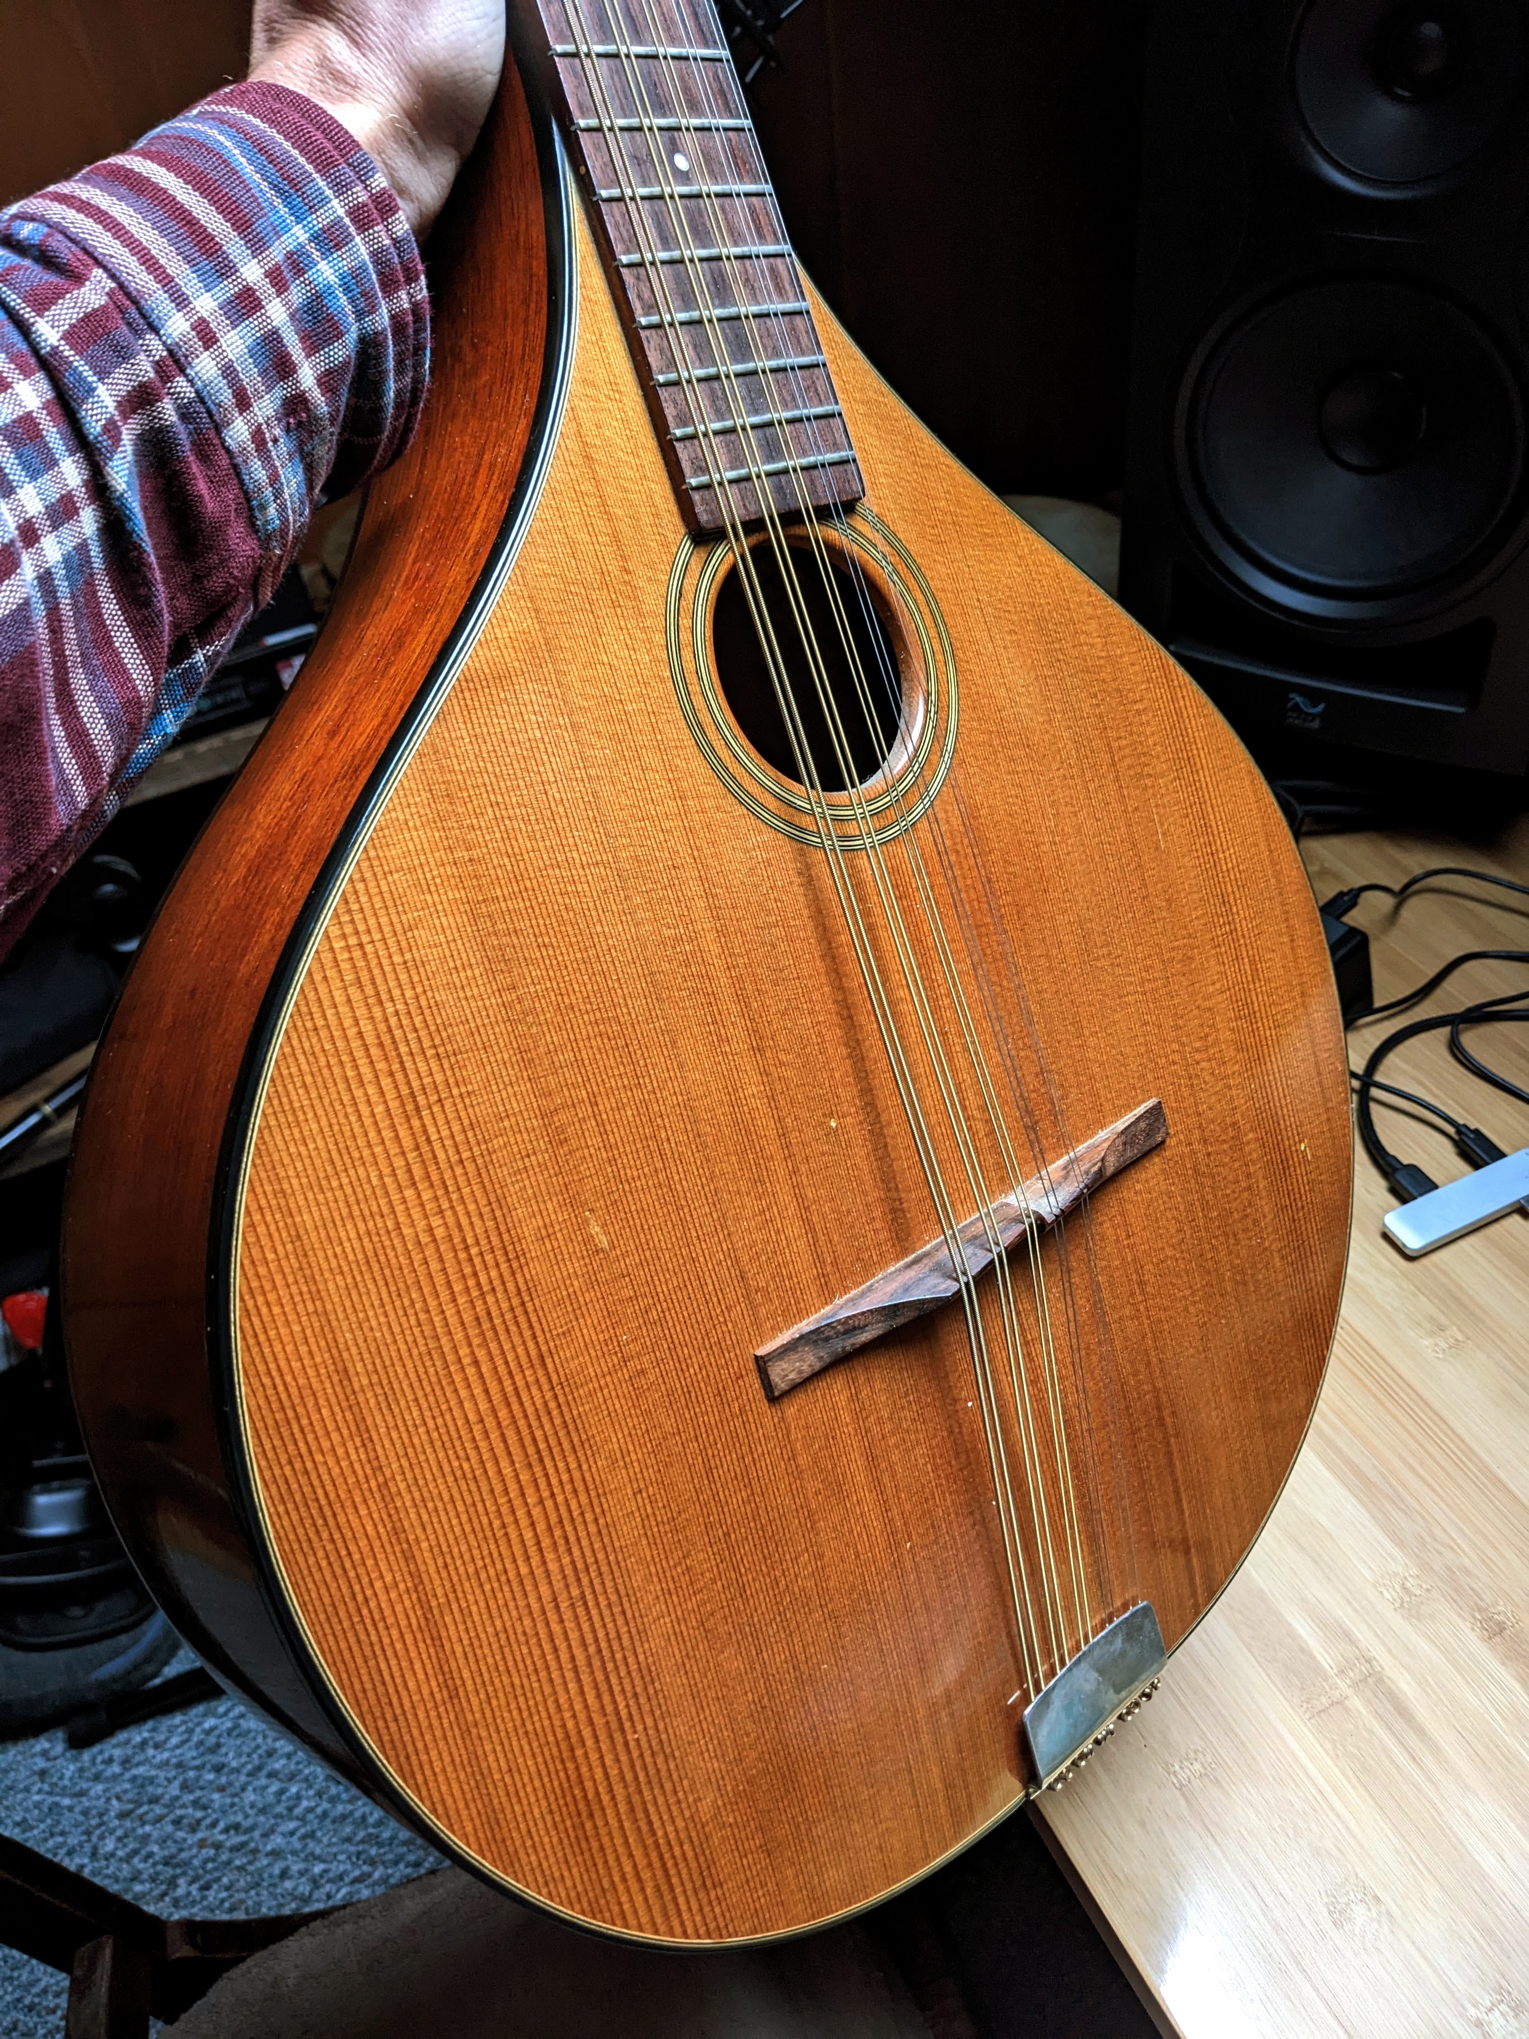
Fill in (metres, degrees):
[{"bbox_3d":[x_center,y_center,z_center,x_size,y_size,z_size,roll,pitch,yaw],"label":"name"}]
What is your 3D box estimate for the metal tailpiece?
[{"bbox_3d":[0.079,0.168,0.401,0.054,0.025,0.018,-25,14,-38],"label":"metal tailpiece"}]

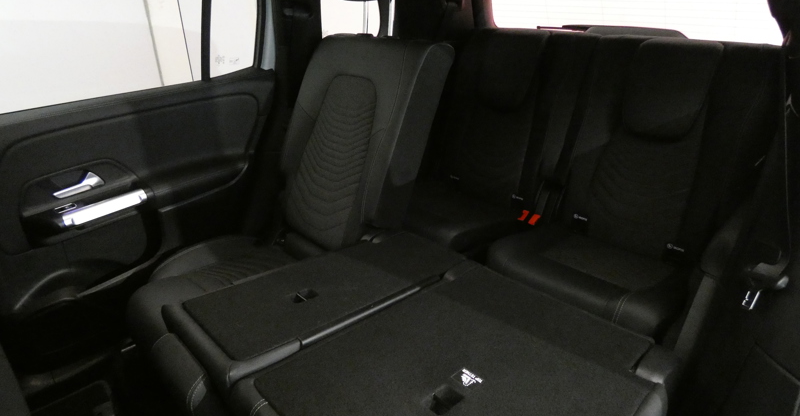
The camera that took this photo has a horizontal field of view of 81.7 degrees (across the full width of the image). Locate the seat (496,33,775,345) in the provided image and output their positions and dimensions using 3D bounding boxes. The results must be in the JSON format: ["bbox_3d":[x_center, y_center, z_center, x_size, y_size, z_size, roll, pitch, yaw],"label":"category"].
[{"bbox_3d":[0.605,-0.077,1.276,0.730,0.700,0.500,-24,33,-39],"label":"seat"}]

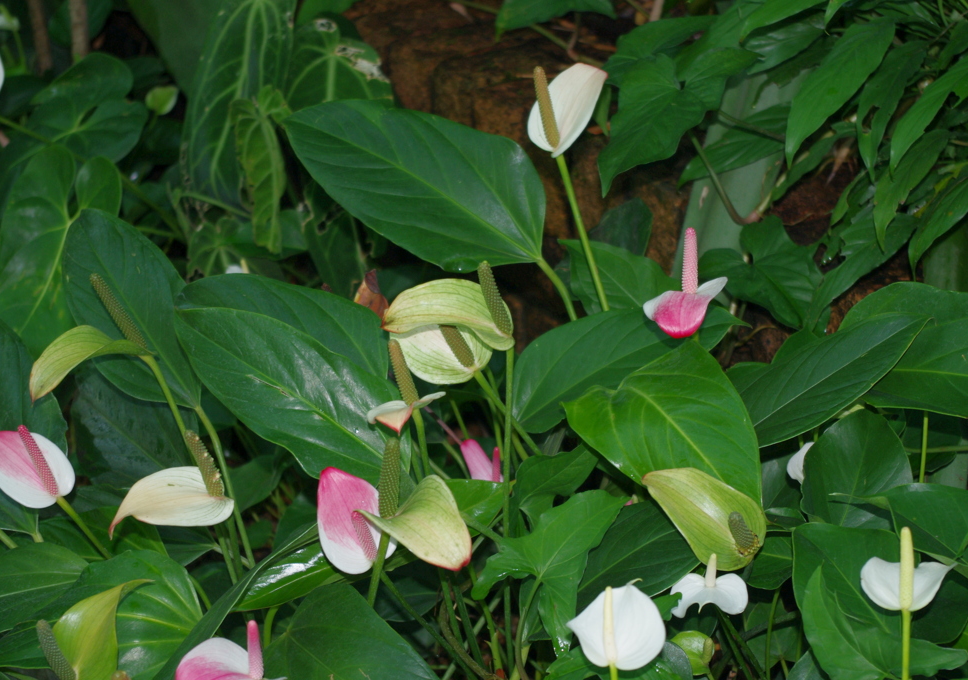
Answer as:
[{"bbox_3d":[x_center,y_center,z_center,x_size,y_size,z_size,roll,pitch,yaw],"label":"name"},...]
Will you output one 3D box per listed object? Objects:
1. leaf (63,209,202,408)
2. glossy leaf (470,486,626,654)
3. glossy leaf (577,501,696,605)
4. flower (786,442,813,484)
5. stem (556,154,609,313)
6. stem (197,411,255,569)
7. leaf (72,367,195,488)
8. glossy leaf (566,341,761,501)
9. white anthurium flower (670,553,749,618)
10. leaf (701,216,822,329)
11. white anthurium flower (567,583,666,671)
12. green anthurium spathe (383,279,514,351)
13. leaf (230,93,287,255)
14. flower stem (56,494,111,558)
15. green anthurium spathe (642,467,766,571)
[{"bbox_3d":[-0.339,-0.030,2.280,0.125,0.045,0.232,-28,79,-23],"label":"leaf"},{"bbox_3d":[0.077,0.199,2.120,0.115,0.045,0.150,35,72,21],"label":"glossy leaf"},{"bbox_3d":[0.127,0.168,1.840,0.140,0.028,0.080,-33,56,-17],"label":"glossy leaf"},{"bbox_3d":[0.269,0.102,1.920,0.052,0.048,0.032,8,27,17],"label":"flower"},{"bbox_3d":[0.083,-0.090,1.970,0.007,0.145,0.007,-16,16,5],"label":"stem"},{"bbox_3d":[-0.249,0.142,2.250,0.020,0.178,0.020,-17,19,8],"label":"stem"},{"bbox_3d":[-0.293,0.078,1.960,0.160,0.030,0.100,41,61,19],"label":"leaf"},{"bbox_3d":[0.188,0.102,2.120,0.135,0.050,0.190,-32,66,-20],"label":"glossy leaf"},{"bbox_3d":[0.199,0.217,2.060,0.070,0.050,0.055,0,27,0],"label":"white anthurium flower"},{"bbox_3d":[0.306,-0.072,2.500,0.125,0.040,0.144,-25,67,-8],"label":"leaf"},{"bbox_3d":[0.098,0.211,1.720,0.074,0.068,0.040,0,26,0],"label":"white anthurium flower"},{"bbox_3d":[-0.028,-0.020,1.830,0.102,0.055,0.065,8,27,16],"label":"green anthurium spathe"},{"bbox_3d":[-0.247,-0.182,2.550,0.065,0.185,0.050,-4,27,-8],"label":"leaf"},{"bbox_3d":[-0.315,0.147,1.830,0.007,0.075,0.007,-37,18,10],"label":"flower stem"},{"bbox_3d":[0.166,0.134,1.750,0.108,0.040,0.060,36,77,17],"label":"green anthurium spathe"}]

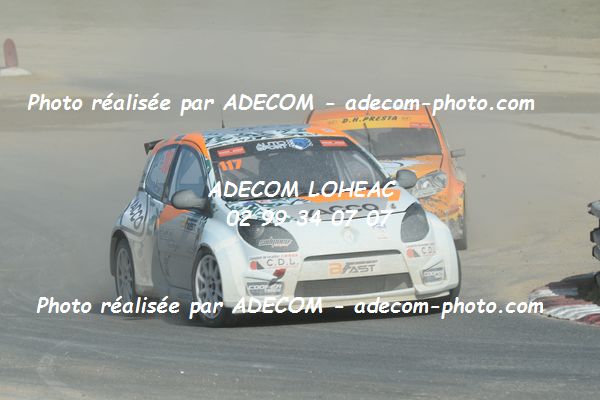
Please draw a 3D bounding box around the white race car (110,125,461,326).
[{"bbox_3d":[-0.154,0.150,35.151,1.800,1.430,3.620,-4,2,-17],"label":"white race car"}]

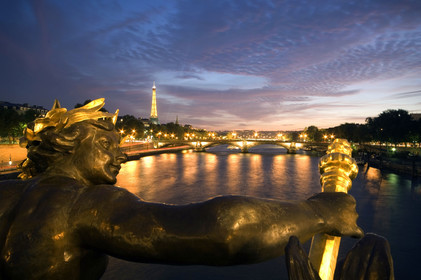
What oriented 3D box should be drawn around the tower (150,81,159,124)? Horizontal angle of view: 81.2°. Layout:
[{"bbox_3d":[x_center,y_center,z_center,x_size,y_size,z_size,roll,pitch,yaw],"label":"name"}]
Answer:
[{"bbox_3d":[-327.000,-180.000,1430.000,125.000,326.000,125.000,0,1,-34],"label":"tower"}]

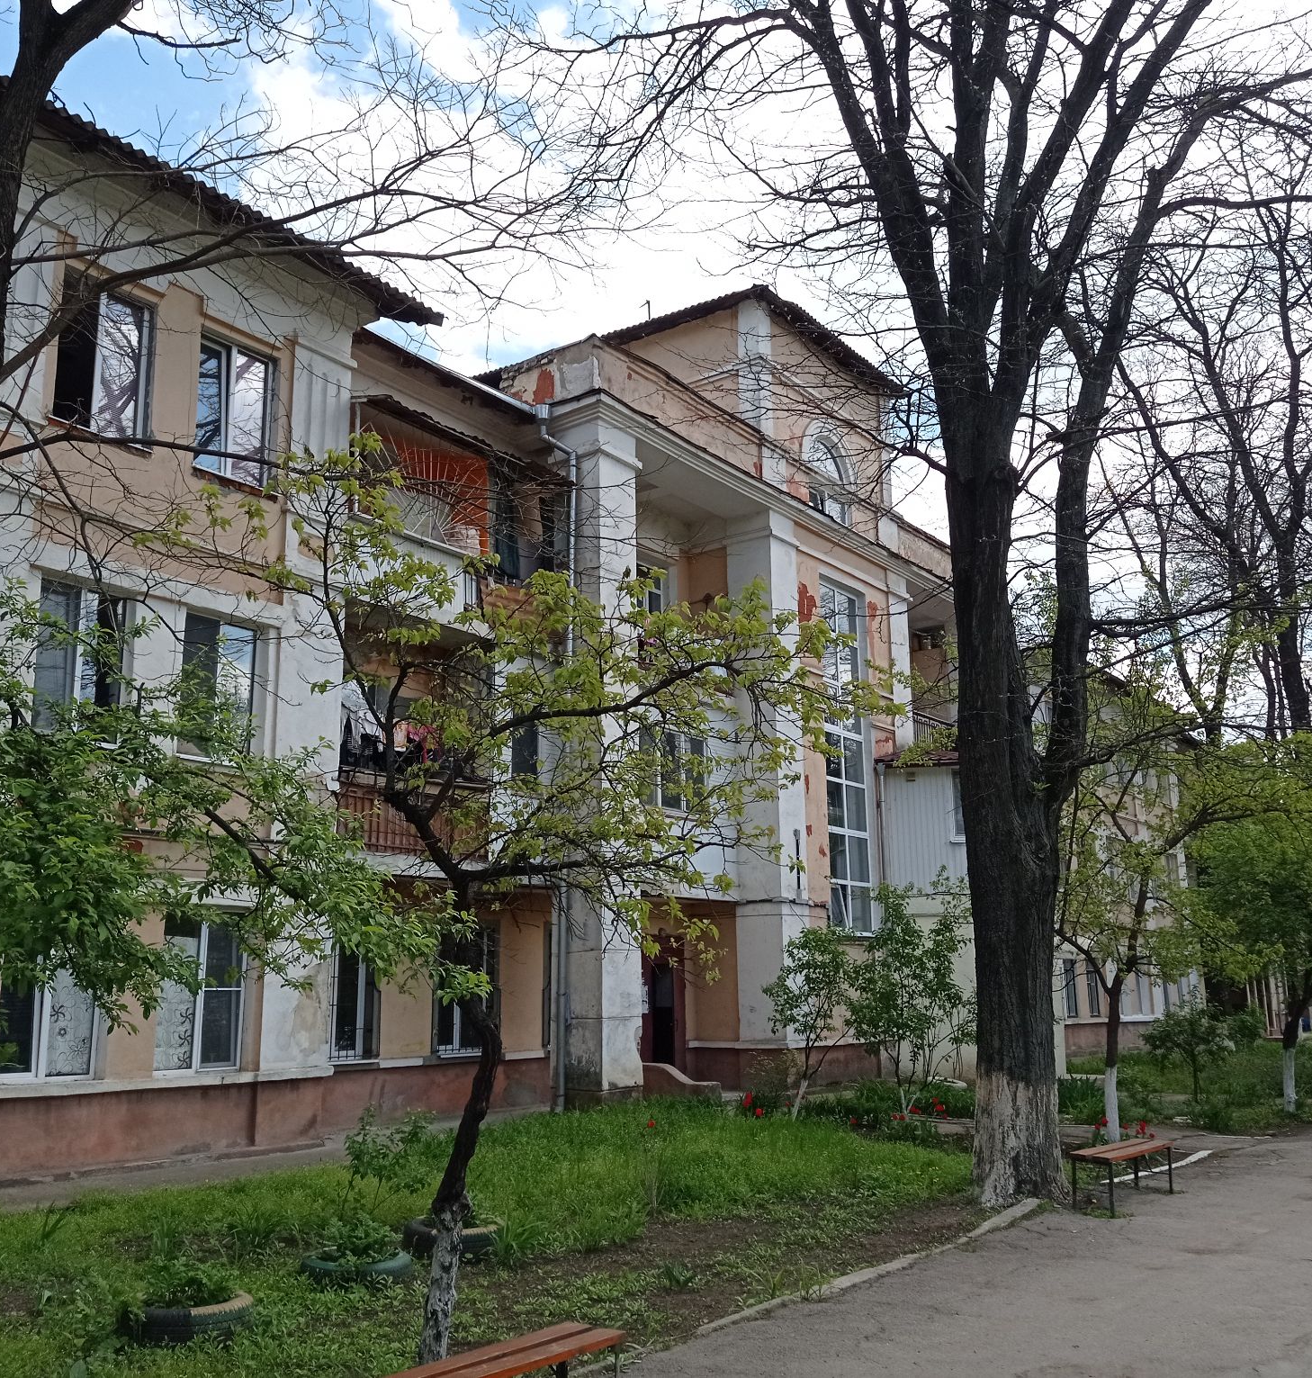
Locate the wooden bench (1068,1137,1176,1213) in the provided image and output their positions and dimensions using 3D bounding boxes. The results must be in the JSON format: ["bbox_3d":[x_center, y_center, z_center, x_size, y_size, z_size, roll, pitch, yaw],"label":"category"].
[{"bbox_3d":[3.661,3.771,11.565,0.308,0.391,1.679,-9,-14,33],"label":"wooden bench"}]

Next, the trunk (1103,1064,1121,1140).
[{"bbox_3d":[4.782,4.362,15.576,0.140,0.867,0.140,-4,-12,16],"label":"trunk"}]

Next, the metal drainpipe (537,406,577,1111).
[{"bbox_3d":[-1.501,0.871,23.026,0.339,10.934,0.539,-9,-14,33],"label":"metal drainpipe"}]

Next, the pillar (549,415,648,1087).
[{"bbox_3d":[-0.954,0.952,23.666,0.970,10.626,1.063,-9,-14,33],"label":"pillar"}]

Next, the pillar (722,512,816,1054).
[{"bbox_3d":[2.130,1.644,28.207,0.986,10.087,0.955,-9,-14,33],"label":"pillar"}]

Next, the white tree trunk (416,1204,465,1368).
[{"bbox_3d":[-0.930,2.598,6.457,0.200,0.690,0.160,1,-12,-8],"label":"white tree trunk"}]

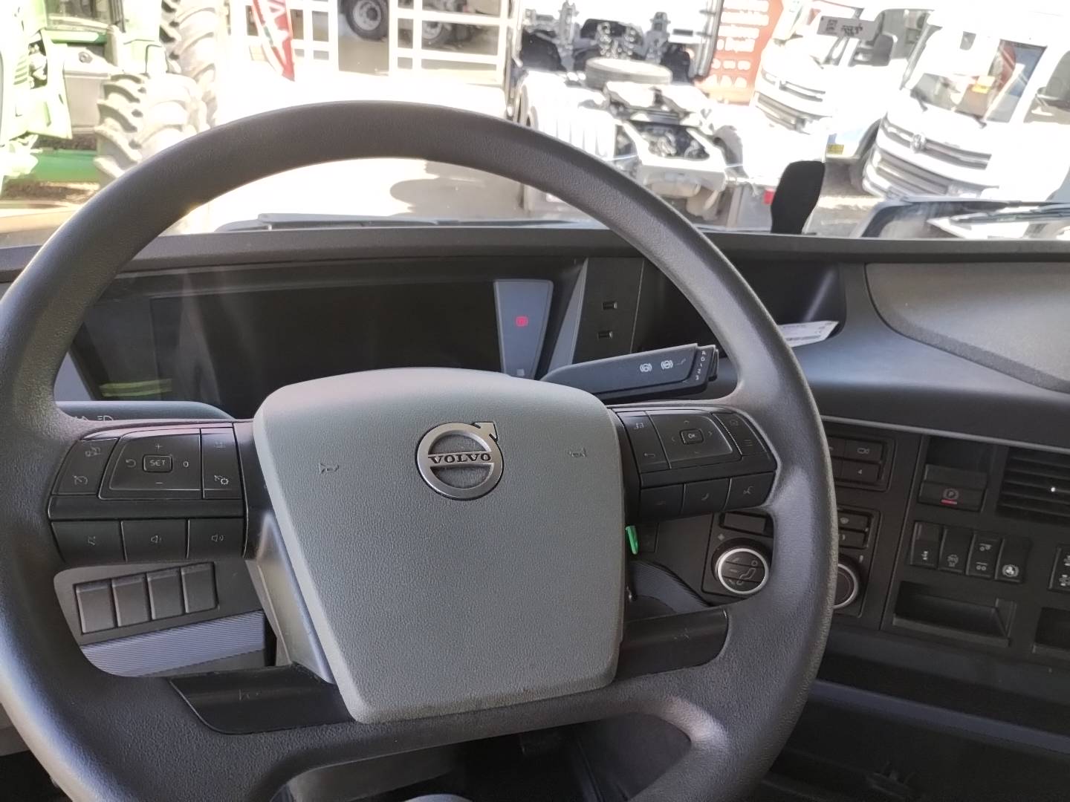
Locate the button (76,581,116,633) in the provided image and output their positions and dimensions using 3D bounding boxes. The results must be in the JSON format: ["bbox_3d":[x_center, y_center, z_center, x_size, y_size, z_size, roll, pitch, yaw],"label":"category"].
[{"bbox_3d":[-0.308,0.143,0.609,0.021,0.040,0.010,-7,25,-24],"label":"button"}]

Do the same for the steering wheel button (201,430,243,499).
[{"bbox_3d":[-0.155,0.031,0.425,0.017,0.008,0.045,5,45,-30],"label":"steering wheel button"}]

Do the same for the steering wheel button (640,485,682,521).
[{"bbox_3d":[0.071,0.055,0.489,0.025,0.021,0.008,-3,20,-12],"label":"steering wheel button"}]

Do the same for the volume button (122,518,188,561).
[{"bbox_3d":[-0.175,0.062,0.399,0.028,0.022,0.008,-1,20,-26],"label":"volume button"}]

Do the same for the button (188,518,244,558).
[{"bbox_3d":[-0.152,0.063,0.411,0.025,0.021,0.008,-1,20,-26],"label":"button"}]

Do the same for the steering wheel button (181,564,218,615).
[{"bbox_3d":[-0.246,0.136,0.636,0.021,0.040,0.010,-7,25,-24],"label":"steering wheel button"}]

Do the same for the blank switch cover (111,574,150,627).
[{"bbox_3d":[-0.287,0.141,0.618,0.021,0.040,0.010,-7,25,-24],"label":"blank switch cover"}]

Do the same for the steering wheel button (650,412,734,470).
[{"bbox_3d":[0.090,0.021,0.505,0.040,0.008,0.042,-10,49,-10],"label":"steering wheel button"}]

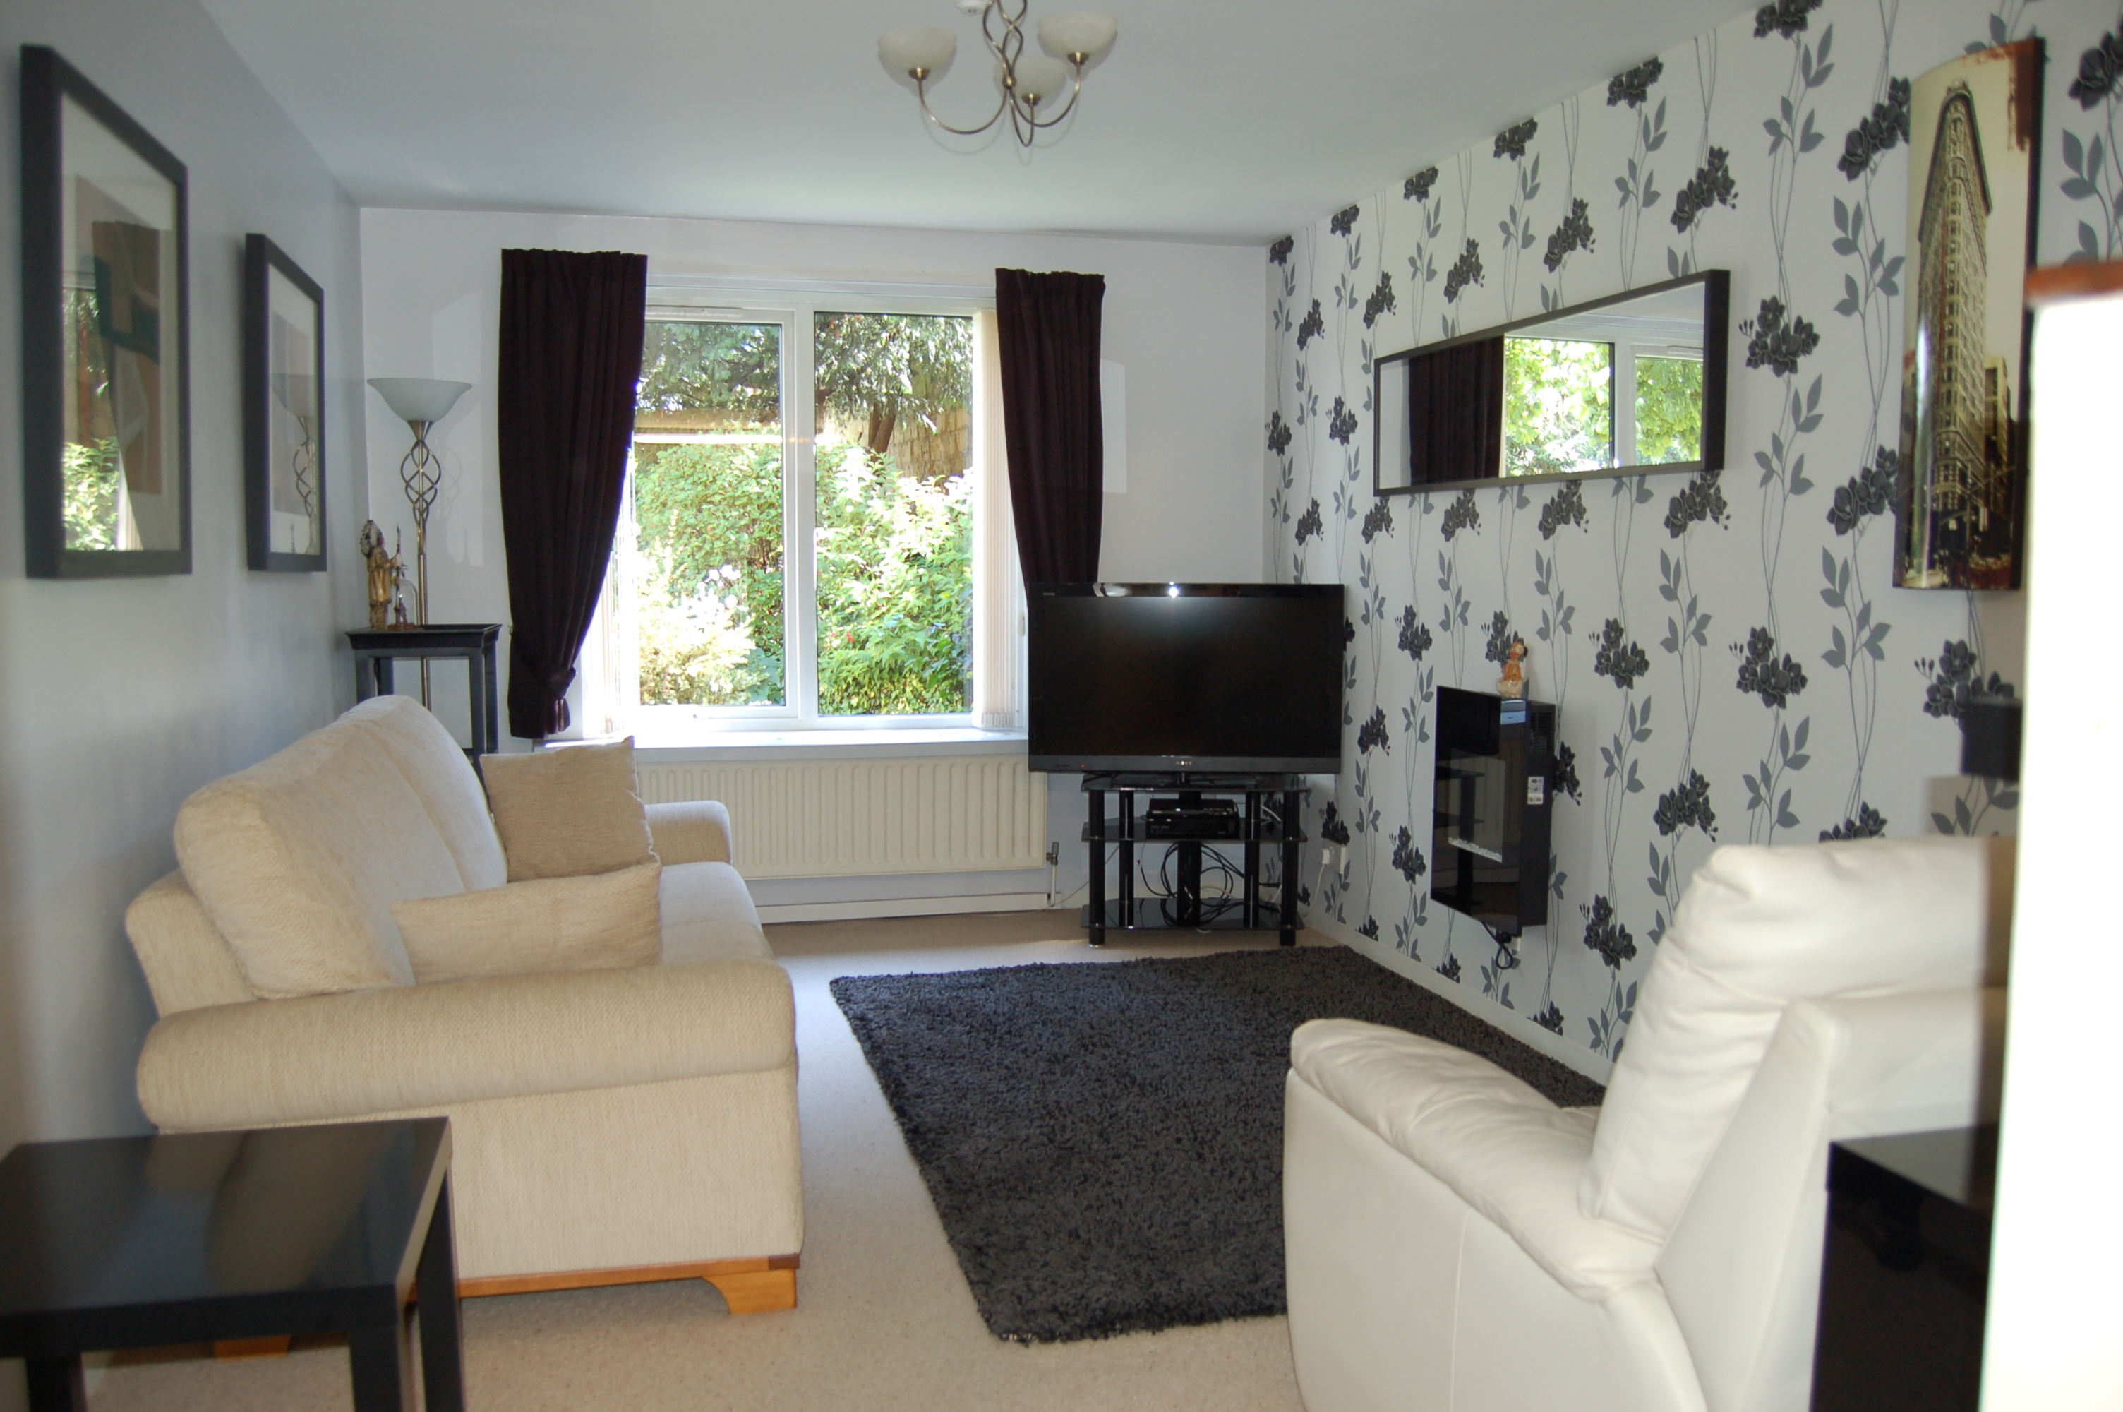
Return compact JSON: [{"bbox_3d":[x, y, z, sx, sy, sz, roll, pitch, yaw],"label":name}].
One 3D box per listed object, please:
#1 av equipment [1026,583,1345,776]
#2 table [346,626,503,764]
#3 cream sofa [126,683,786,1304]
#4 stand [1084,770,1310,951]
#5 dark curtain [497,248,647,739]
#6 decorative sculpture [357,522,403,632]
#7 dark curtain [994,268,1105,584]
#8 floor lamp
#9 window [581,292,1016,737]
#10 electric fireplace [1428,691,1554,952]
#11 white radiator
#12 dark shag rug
[{"bbox_3d":[0.403,-0.090,5.215,1.020,0.613,0.090,1,5,1],"label":"av equipment"},{"bbox_3d":[-1.906,0.287,4.807,0.380,1.041,0.420,-1,5,-15],"label":"table"},{"bbox_3d":[-1.167,0.485,3.422,1.020,0.911,2.020,-1,5,-15],"label":"cream sofa"},{"bbox_3d":[0.424,0.519,5.459,0.770,0.531,0.420,1,5,-2],"label":"stand"},{"bbox_3d":[-1.587,-0.679,5.219,0.450,1.580,0.120,-1,5,-15],"label":"dark curtain"},{"bbox_3d":[-2.009,-0.381,4.687,0.110,0.350,0.105,4,6,31],"label":"decorative sculpture"},{"bbox_3d":[-0.050,-0.707,5.625,0.400,1.600,0.120,-1,5,-15],"label":"dark curtain"},{"bbox_3d":[-2.015,-0.117,5.032,0.300,1.804,0.300,-1,5,-15],"label":"floor lamp"},{"bbox_3d":[-0.889,-0.643,5.553,1.520,1.500,0.100,-1,5,-15],"label":"window"},{"bbox_3d":[1.151,0.262,4.249,0.100,0.595,0.460,-1,5,-15],"label":"electric fireplace"},{"bbox_3d":[-0.803,0.381,5.535,1.550,0.420,0.100,-1,5,-15],"label":"white radiator"},{"bbox_3d":[0.406,0.903,3.900,1.660,0.040,2.300,-1,5,-15],"label":"dark shag rug"}]

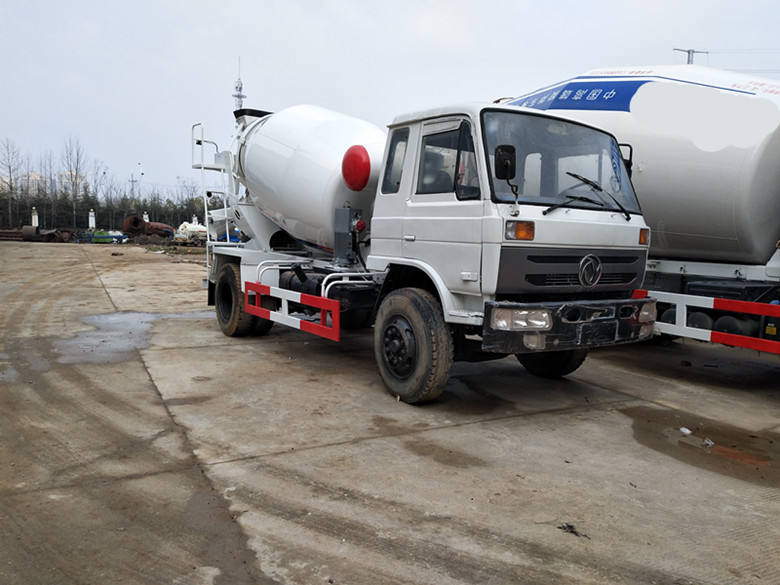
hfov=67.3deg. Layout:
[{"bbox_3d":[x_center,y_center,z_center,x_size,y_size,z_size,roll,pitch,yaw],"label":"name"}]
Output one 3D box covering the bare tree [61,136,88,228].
[{"bbox_3d":[-33.147,-11.115,61.485,2.963,10.608,2.963,2,6,0],"label":"bare tree"}]

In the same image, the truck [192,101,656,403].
[{"bbox_3d":[-0.368,-1.024,7.715,2.505,3.535,7.221,-2,7,-37],"label":"truck"}]

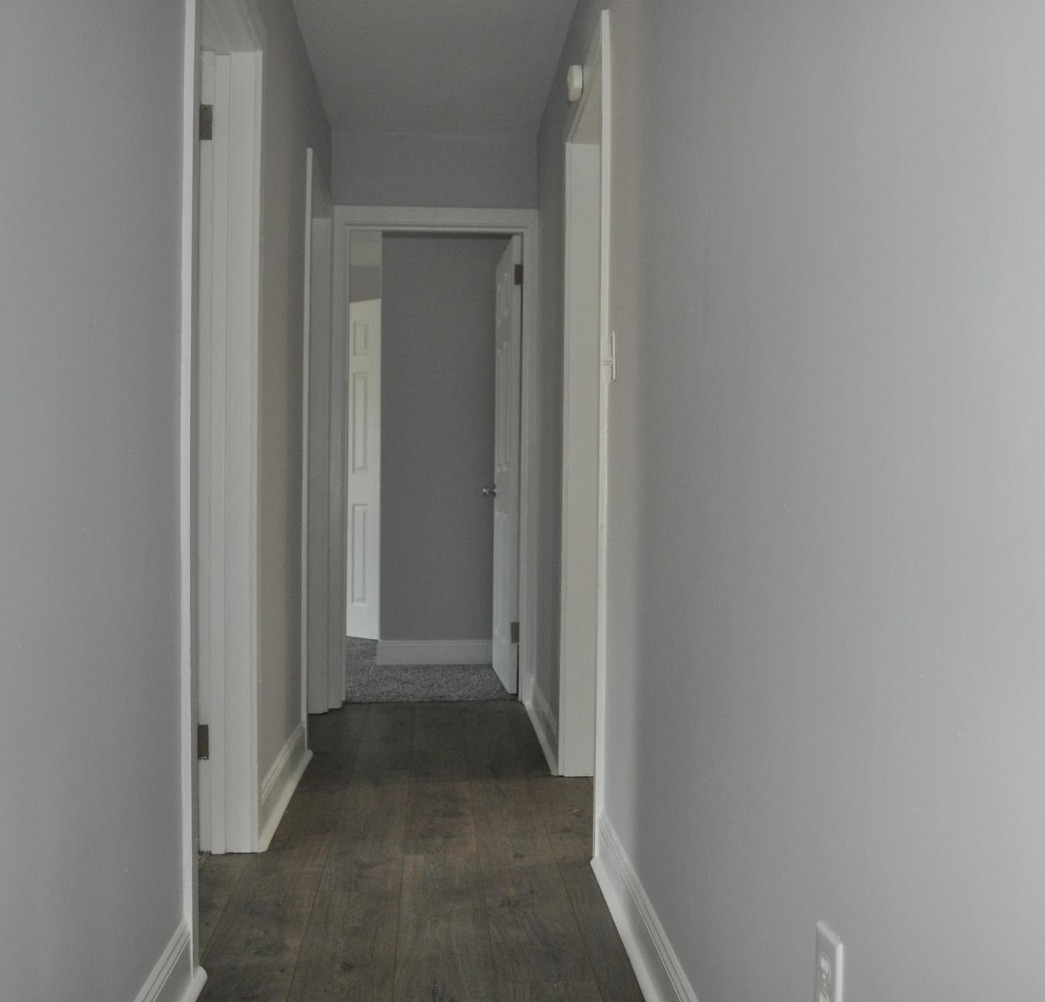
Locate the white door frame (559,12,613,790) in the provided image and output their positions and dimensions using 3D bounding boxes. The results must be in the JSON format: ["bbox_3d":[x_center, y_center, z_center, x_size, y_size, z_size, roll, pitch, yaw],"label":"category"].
[{"bbox_3d":[0.225,-0.161,3.238,0.141,2.105,0.895,0,1,-4],"label":"white door frame"}]

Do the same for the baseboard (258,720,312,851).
[{"bbox_3d":[-0.709,0.815,3.411,0.043,0.133,1.070,0,1,-4],"label":"baseboard"}]

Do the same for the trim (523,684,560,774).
[{"bbox_3d":[0.067,0.810,4.279,0.038,0.135,1.240,0,1,-4],"label":"trim"}]

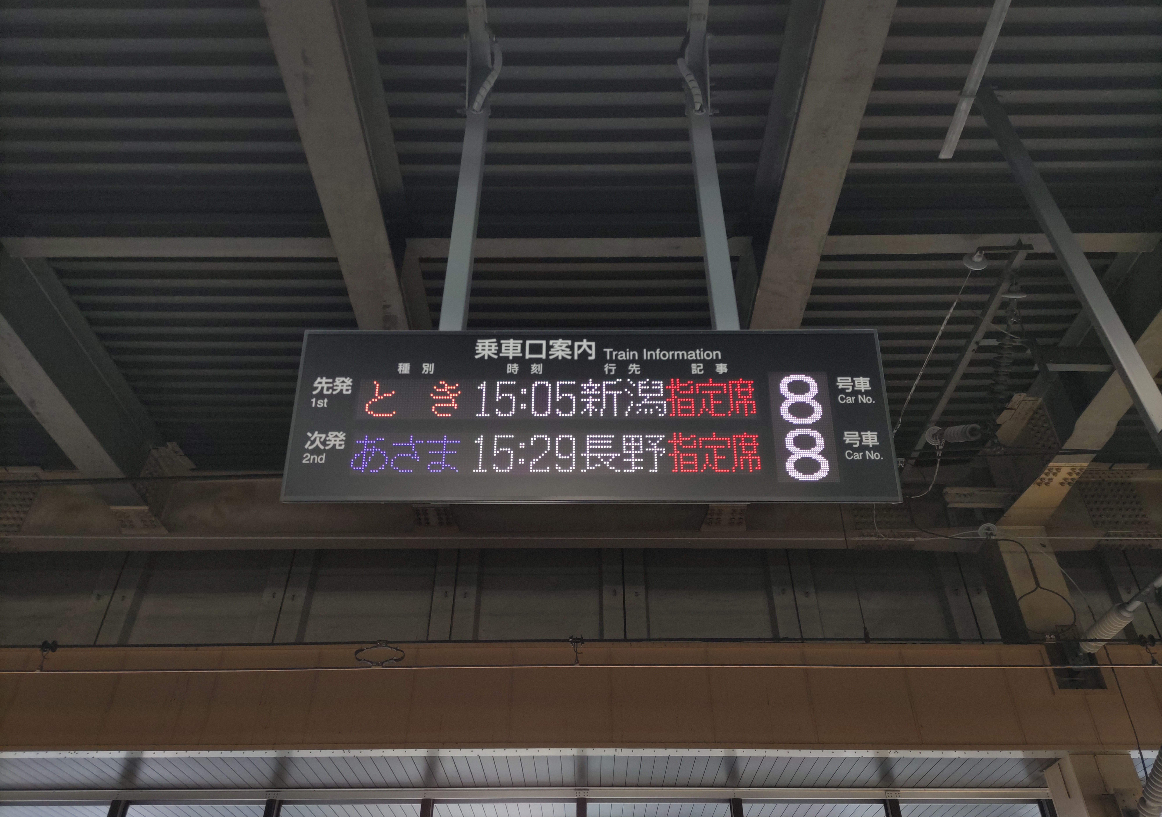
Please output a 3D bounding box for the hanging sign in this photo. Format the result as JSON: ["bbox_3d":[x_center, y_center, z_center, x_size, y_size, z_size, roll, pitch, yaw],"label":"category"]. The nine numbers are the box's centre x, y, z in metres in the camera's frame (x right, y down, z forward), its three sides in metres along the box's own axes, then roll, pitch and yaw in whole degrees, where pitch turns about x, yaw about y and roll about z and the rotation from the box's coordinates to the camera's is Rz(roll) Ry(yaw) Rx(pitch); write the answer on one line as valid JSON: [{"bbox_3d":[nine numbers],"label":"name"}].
[{"bbox_3d":[0.022,0.039,1.990,1.310,0.410,0.160,0,-23,0],"label":"hanging sign"}]

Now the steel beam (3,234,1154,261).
[{"bbox_3d":[-0.020,-1.370,6.890,9.000,0.290,0.200,0,-37,0],"label":"steel beam"}]

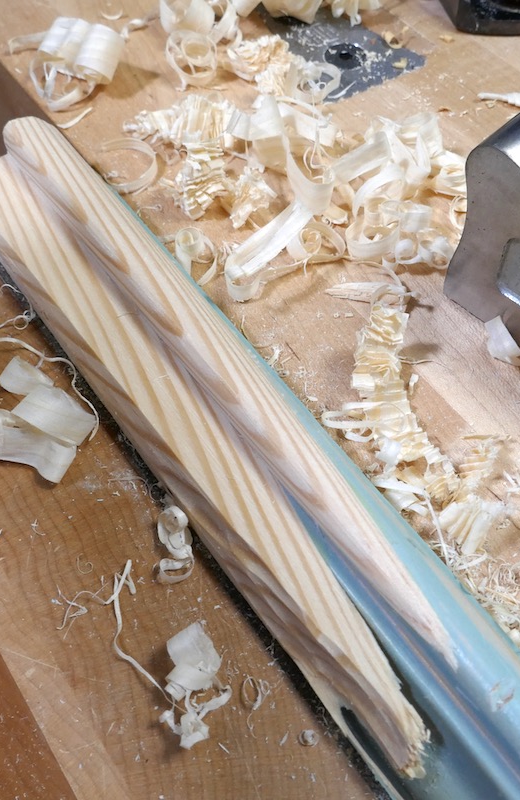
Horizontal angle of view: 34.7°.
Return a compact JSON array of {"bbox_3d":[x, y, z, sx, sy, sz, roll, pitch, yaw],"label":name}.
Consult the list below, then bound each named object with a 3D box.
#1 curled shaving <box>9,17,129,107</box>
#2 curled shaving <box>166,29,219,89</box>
[{"bbox_3d":[-0.063,-0.111,0.275,0.034,0.019,0.028,6,56,0],"label":"curled shaving"},{"bbox_3d":[-0.023,-0.116,0.284,0.018,0.014,0.019,1,56,-3],"label":"curled shaving"}]

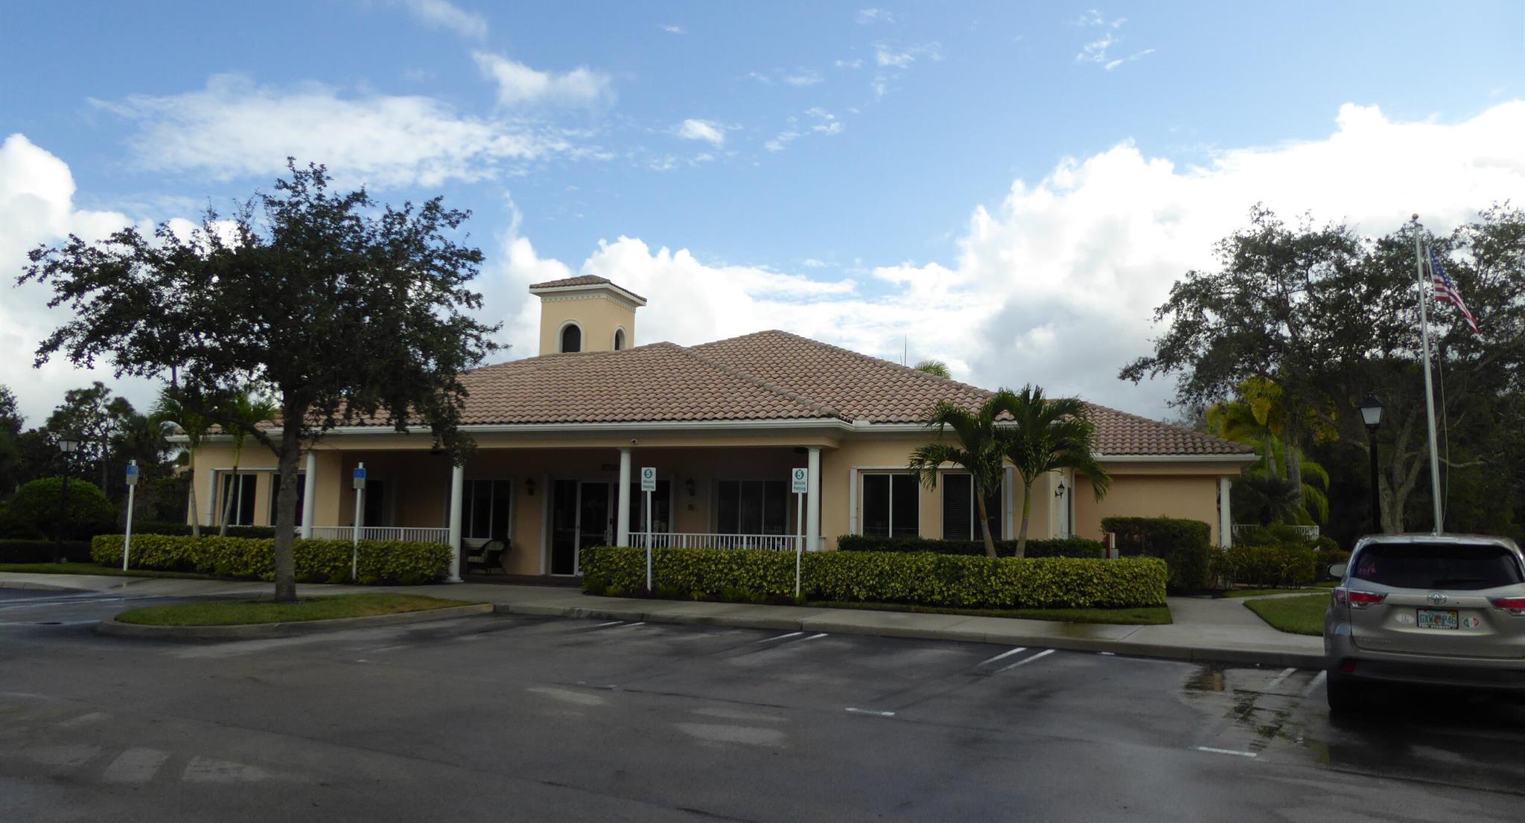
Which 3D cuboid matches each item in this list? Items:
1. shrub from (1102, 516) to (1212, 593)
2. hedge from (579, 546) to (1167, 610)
[{"bbox_3d":[8.818,3.238,23.788,2.221,1.671,1.500,-1,-7,18],"label":"shrub"},{"bbox_3d":[1.691,3.051,19.617,10.843,0.880,0.850,-1,-7,18],"label":"hedge"}]

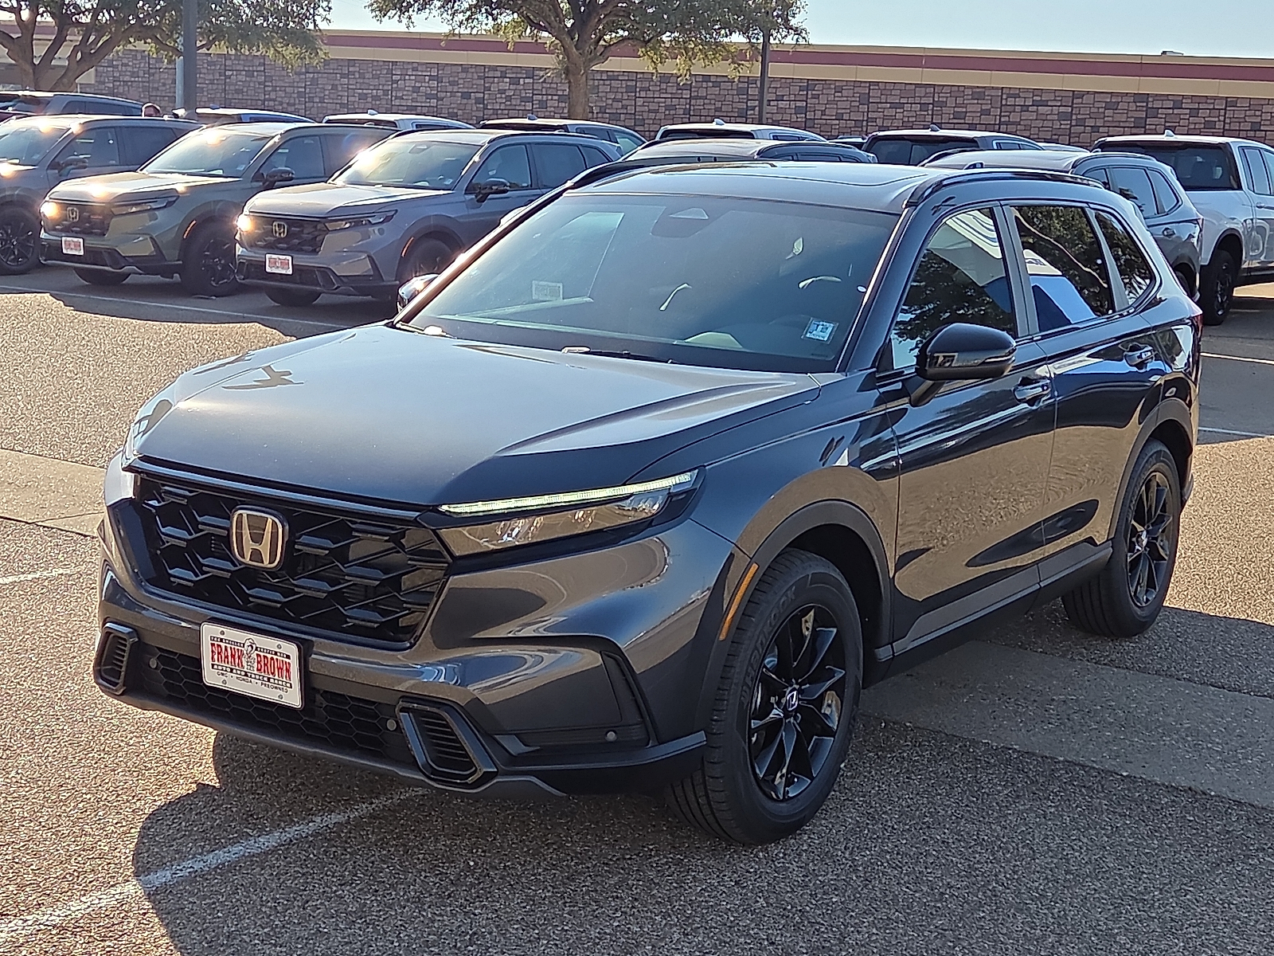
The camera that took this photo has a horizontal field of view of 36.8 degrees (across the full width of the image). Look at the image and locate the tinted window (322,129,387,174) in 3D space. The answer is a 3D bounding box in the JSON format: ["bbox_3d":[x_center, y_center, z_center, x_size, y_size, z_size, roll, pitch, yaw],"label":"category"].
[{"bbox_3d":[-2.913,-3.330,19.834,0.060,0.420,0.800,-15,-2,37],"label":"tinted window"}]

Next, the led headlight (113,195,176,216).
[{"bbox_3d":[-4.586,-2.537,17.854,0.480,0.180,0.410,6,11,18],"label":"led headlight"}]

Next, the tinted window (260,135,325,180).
[{"bbox_3d":[-3.474,-3.182,19.057,0.060,0.430,1.000,-15,-2,37],"label":"tinted window"}]

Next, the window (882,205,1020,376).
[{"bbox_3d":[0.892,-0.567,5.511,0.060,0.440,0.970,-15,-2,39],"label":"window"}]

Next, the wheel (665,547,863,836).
[{"bbox_3d":[0.318,0.541,4.834,0.240,0.735,0.740,9,12,32],"label":"wheel"}]

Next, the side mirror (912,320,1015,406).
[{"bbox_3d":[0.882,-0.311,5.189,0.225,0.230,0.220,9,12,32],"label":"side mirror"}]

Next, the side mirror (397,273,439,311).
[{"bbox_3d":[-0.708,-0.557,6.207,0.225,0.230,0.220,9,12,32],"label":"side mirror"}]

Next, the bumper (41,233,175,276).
[{"bbox_3d":[-5.145,-2.162,18.227,1.800,0.390,0.540,10,13,36],"label":"bumper"}]

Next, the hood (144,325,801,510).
[{"bbox_3d":[-0.483,-0.179,4.869,1.540,0.250,1.320,9,16,32],"label":"hood"}]

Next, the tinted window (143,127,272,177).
[{"bbox_3d":[-4.303,-3.207,19.119,1.470,0.120,0.890,10,43,36],"label":"tinted window"}]

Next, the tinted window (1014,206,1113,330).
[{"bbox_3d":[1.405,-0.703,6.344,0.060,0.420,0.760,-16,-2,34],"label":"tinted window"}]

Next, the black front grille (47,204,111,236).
[{"bbox_3d":[-5.265,-2.453,18.051,0.960,0.315,0.130,10,13,36],"label":"black front grille"}]

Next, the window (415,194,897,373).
[{"bbox_3d":[0.034,-0.585,5.562,1.470,0.120,0.900,8,44,32],"label":"window"}]

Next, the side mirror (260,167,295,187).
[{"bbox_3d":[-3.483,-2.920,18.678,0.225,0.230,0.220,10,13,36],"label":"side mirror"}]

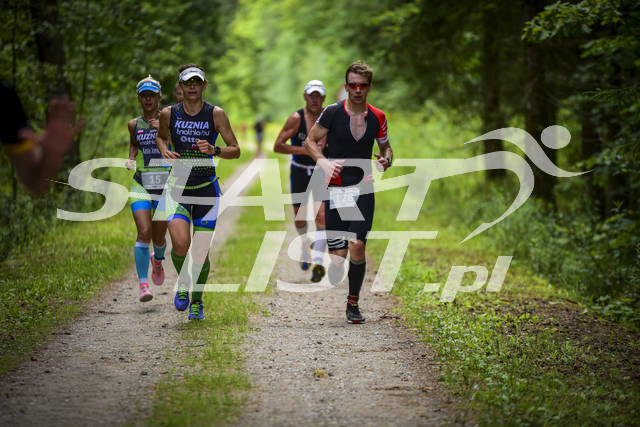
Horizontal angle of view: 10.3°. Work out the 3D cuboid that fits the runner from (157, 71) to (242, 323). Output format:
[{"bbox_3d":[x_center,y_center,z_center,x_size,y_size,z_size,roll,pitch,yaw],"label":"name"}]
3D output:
[{"bbox_3d":[-0.817,-0.141,23.900,0.565,1.721,0.780,0,1,-2],"label":"runner"}]

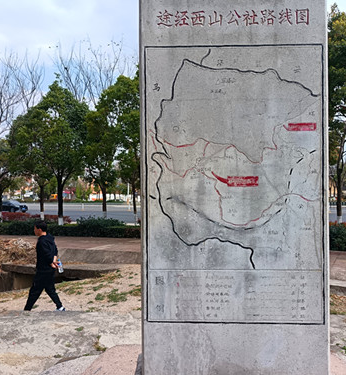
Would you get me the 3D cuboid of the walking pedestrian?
[{"bbox_3d":[-2.320,1.435,6.330,0.760,1.660,0.500,0,0,-3],"label":"walking pedestrian"}]

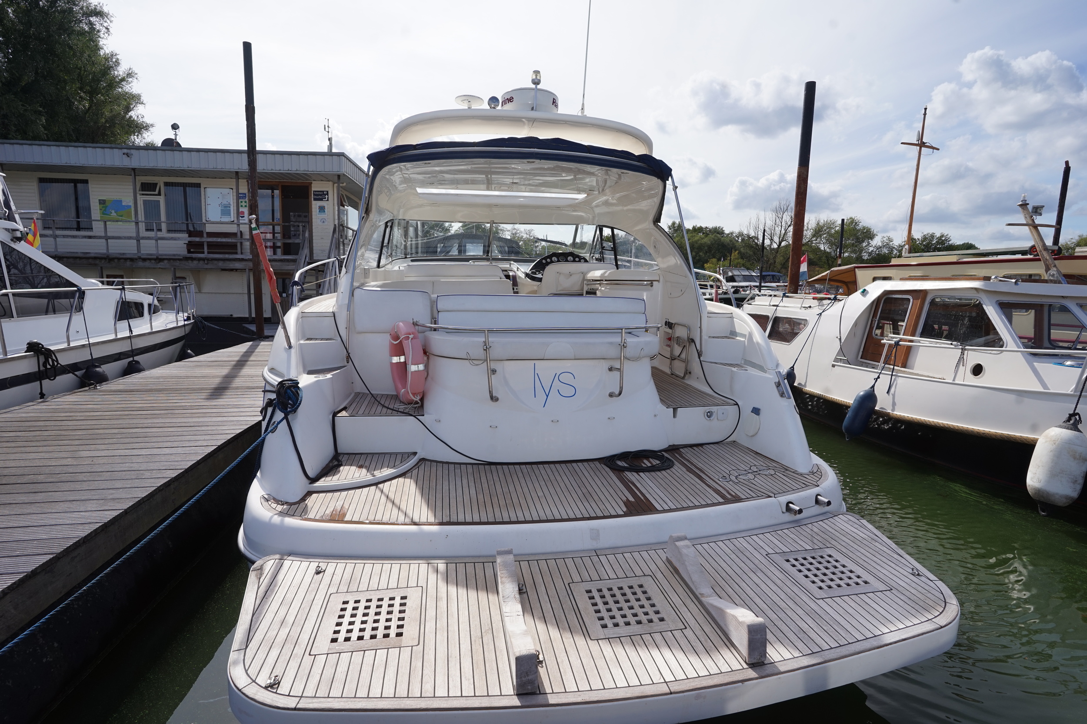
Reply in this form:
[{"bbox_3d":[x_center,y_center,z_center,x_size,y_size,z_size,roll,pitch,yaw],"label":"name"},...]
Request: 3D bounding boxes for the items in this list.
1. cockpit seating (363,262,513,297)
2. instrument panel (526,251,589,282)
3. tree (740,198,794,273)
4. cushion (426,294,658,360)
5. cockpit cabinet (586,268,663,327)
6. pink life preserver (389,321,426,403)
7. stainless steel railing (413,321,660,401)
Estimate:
[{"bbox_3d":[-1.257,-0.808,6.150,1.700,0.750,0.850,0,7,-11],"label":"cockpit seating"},{"bbox_3d":[0.205,-1.382,7.500,0.880,0.380,0.400,0,7,-11],"label":"instrument panel"},{"bbox_3d":[28.338,-13.271,65.000,7.000,14.000,7.000,1,7,0],"label":"tree"},{"bbox_3d":[-0.027,-0.321,4.680,2.120,0.520,0.800,0,7,-11],"label":"cushion"},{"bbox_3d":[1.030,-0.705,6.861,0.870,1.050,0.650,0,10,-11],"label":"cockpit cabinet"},{"bbox_3d":[-1.174,-0.011,4.450,0.120,0.710,0.700,-3,8,-31],"label":"pink life preserver"},{"bbox_3d":[-0.055,-0.040,4.400,2.200,0.600,0.450,0,7,-11],"label":"stainless steel railing"}]

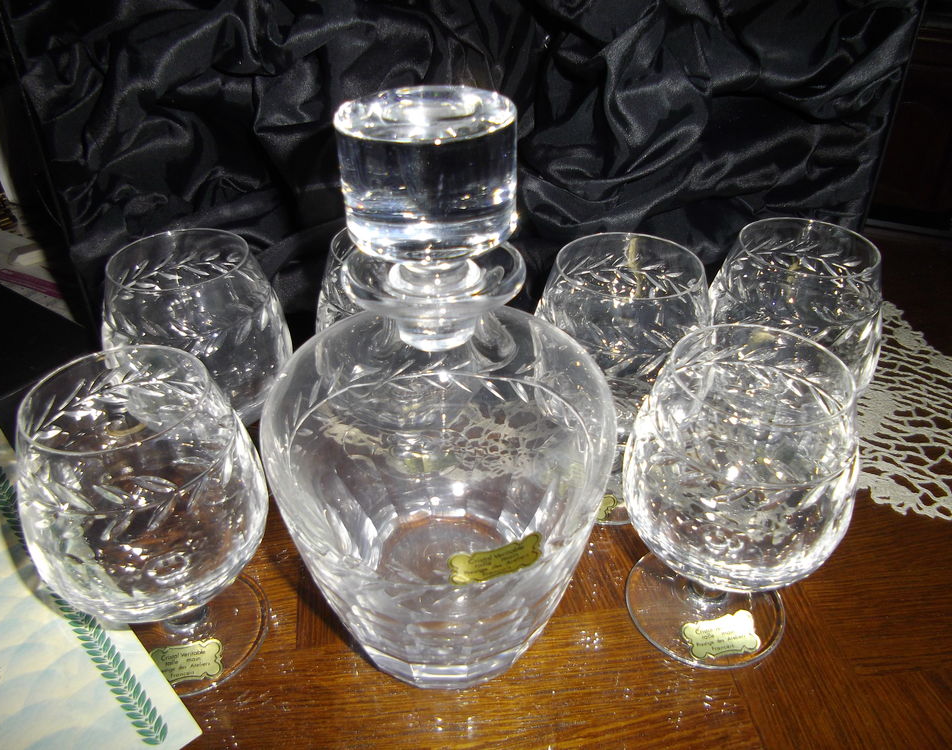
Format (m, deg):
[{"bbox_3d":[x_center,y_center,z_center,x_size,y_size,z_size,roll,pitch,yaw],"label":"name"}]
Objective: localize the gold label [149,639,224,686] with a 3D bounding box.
[{"bbox_3d":[-0.116,0.115,0.310,0.030,0.001,0.017,-7,44,-9],"label":"gold label"}]

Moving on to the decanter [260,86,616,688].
[{"bbox_3d":[-0.013,0.014,0.276,0.125,0.213,0.125,0,35,0],"label":"decanter"}]

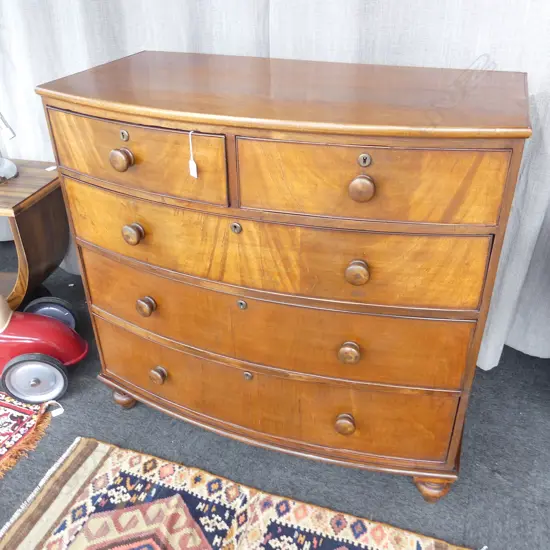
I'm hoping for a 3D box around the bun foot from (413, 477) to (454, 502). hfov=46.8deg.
[{"bbox_3d":[0.403,0.540,1.601,0.090,0.073,0.090,10,33,19],"label":"bun foot"}]

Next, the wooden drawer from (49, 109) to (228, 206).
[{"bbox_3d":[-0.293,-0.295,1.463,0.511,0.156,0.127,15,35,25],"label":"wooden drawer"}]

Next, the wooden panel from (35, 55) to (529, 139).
[{"bbox_3d":[0.014,-0.424,1.475,1.085,0.024,0.561,10,33,19],"label":"wooden panel"}]

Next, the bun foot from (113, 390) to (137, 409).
[{"bbox_3d":[-0.450,0.369,1.917,0.078,0.067,0.078,10,33,19],"label":"bun foot"}]

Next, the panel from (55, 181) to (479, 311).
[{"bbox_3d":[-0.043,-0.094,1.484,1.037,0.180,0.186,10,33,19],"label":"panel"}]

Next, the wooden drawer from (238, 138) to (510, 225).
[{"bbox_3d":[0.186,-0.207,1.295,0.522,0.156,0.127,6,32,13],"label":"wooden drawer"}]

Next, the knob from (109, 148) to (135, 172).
[{"bbox_3d":[-0.340,-0.255,1.409,0.051,0.051,0.039,16,35,27],"label":"knob"}]

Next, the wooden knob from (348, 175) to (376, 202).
[{"bbox_3d":[0.168,-0.169,1.225,0.051,0.051,0.039,5,32,11],"label":"wooden knob"}]

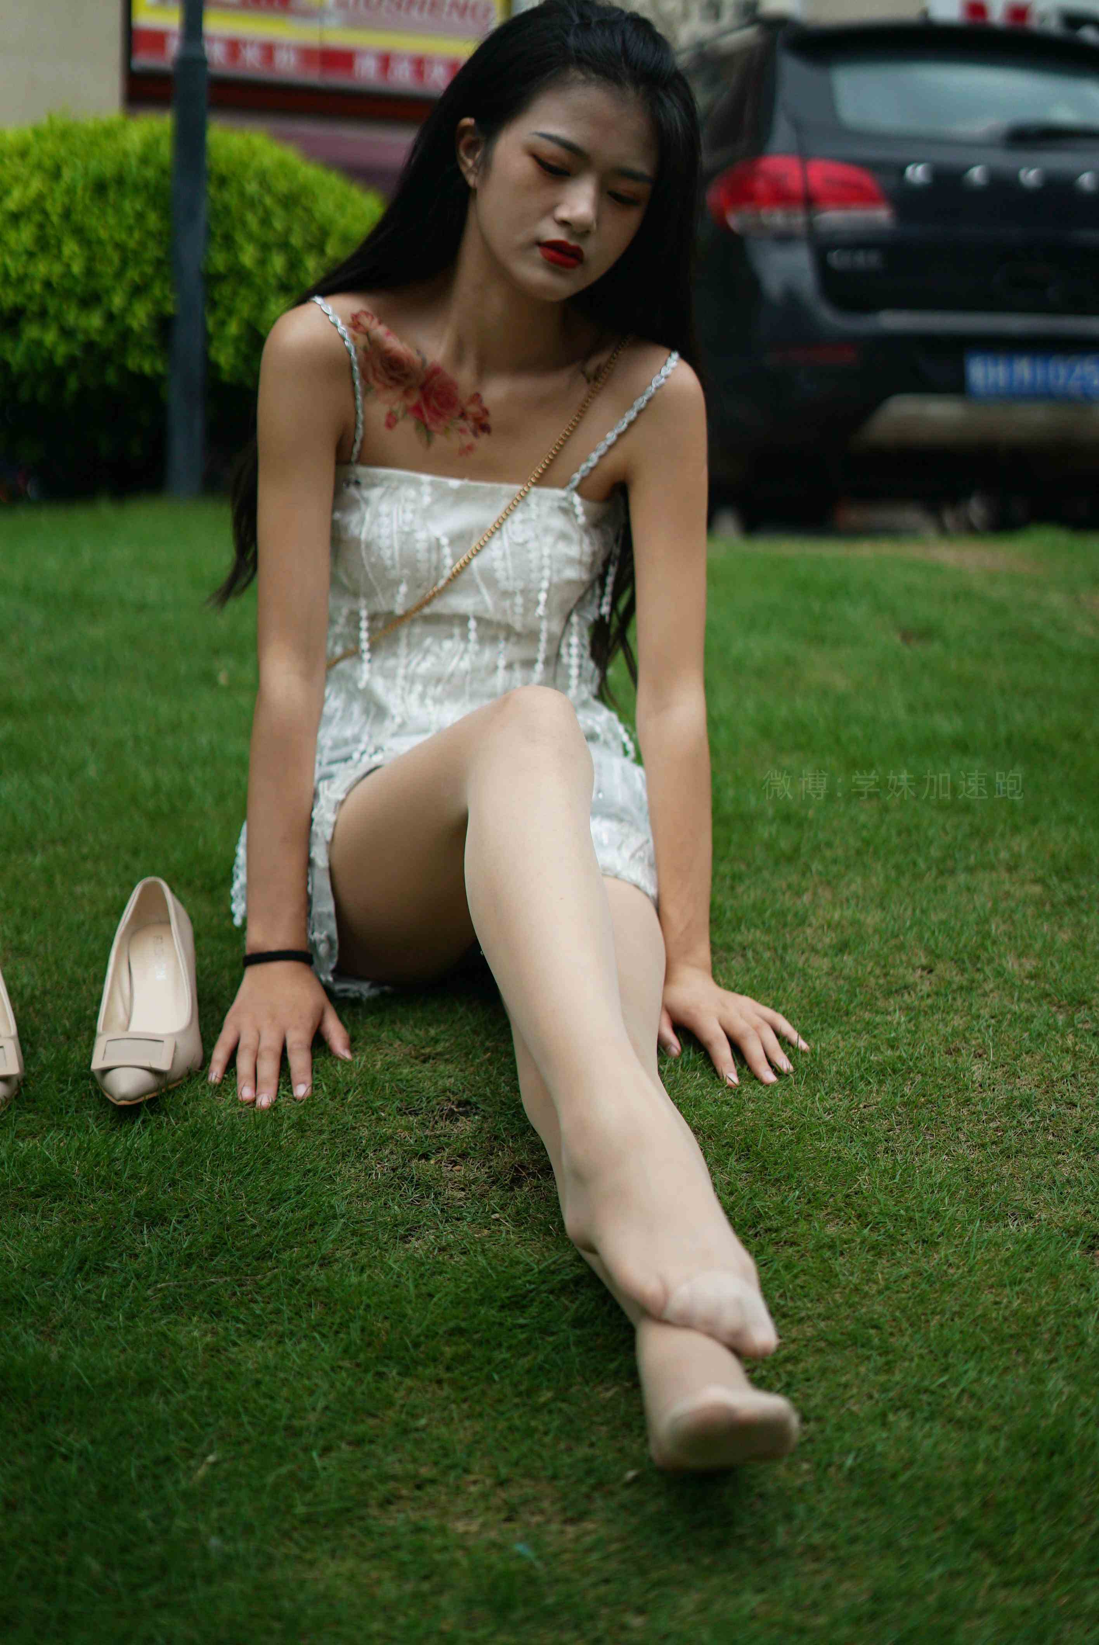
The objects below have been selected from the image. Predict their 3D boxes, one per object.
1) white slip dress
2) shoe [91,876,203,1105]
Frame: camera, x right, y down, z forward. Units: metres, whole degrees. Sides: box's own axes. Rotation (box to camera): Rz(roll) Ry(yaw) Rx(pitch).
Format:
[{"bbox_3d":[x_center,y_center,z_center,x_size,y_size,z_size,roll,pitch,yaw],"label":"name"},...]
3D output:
[{"bbox_3d":[-0.079,-0.148,2.063,0.390,0.595,0.370,2,12,0],"label":"white slip dress"},{"bbox_3d":[-0.311,0.135,1.810,0.079,0.125,0.228,1,12,-5],"label":"shoe"}]

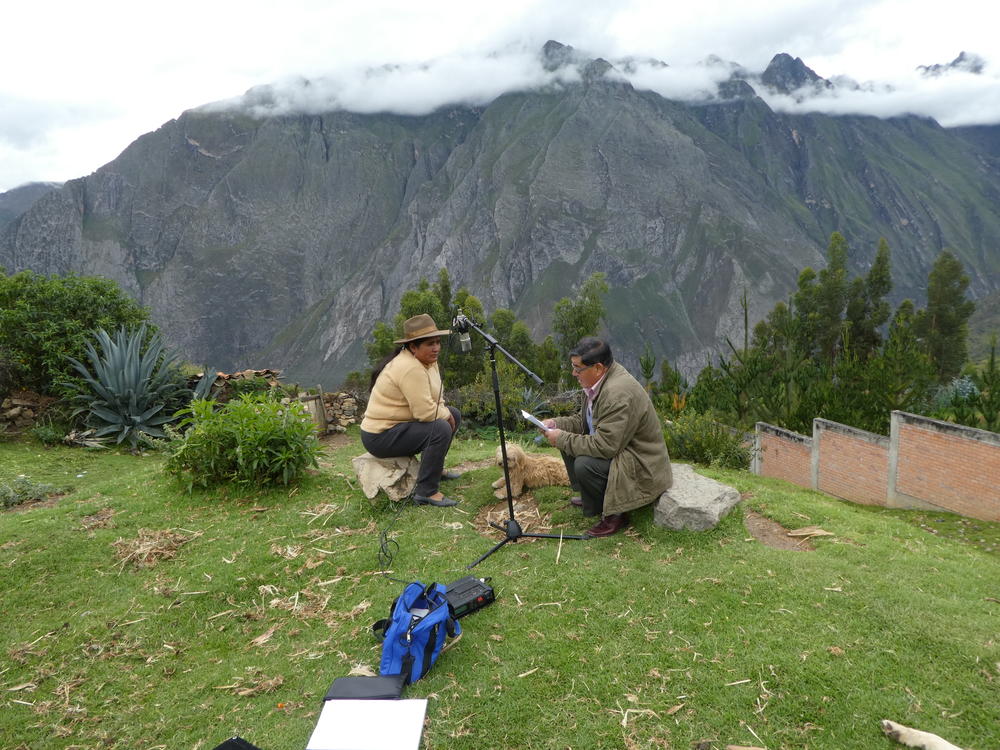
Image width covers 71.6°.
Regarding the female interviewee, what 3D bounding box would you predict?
[{"bbox_3d":[-0.497,0.196,3.935,0.561,1.030,0.479,-1,10,11],"label":"female interviewee"}]

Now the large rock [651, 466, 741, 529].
[{"bbox_3d":[0.971,0.597,3.461,0.469,0.235,0.428,-1,10,12],"label":"large rock"}]

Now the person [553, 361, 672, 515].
[{"bbox_3d":[0.561,0.282,3.523,0.612,0.918,0.510,-6,10,-17],"label":"person"}]

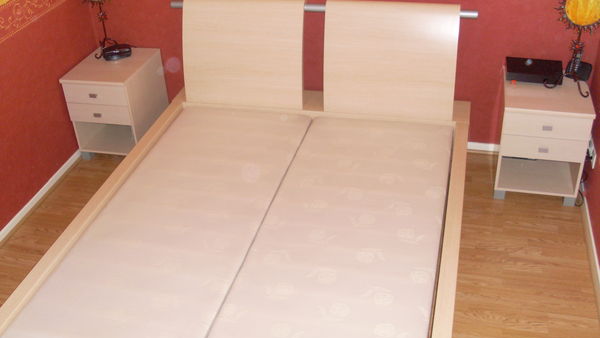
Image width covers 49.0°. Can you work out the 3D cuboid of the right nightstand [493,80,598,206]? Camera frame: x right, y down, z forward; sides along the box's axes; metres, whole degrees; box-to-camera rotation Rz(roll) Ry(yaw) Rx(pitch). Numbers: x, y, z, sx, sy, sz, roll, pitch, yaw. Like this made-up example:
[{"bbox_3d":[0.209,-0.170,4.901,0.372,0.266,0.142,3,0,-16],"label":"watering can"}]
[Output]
[{"bbox_3d":[1.305,-0.185,3.586,0.428,0.556,0.500,5,34,14],"label":"right nightstand"}]

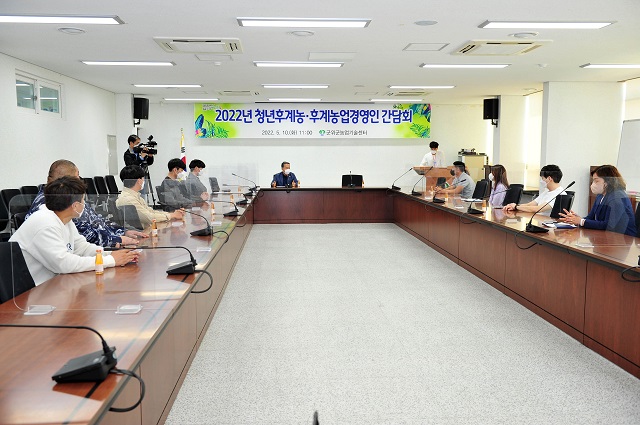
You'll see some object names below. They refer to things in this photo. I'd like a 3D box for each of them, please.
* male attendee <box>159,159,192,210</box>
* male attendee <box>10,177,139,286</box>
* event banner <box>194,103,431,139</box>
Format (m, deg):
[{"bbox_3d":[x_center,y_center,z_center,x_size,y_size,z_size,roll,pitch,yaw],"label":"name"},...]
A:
[{"bbox_3d":[-1.825,0.006,7.743,0.660,1.340,0.520,0,5,-3],"label":"male attendee"},{"bbox_3d":[-1.523,0.413,3.724,0.780,1.280,0.550,-1,5,-10],"label":"male attendee"},{"bbox_3d":[-0.165,-2.180,14.374,5.680,0.835,0.020,0,5,-3],"label":"event banner"}]

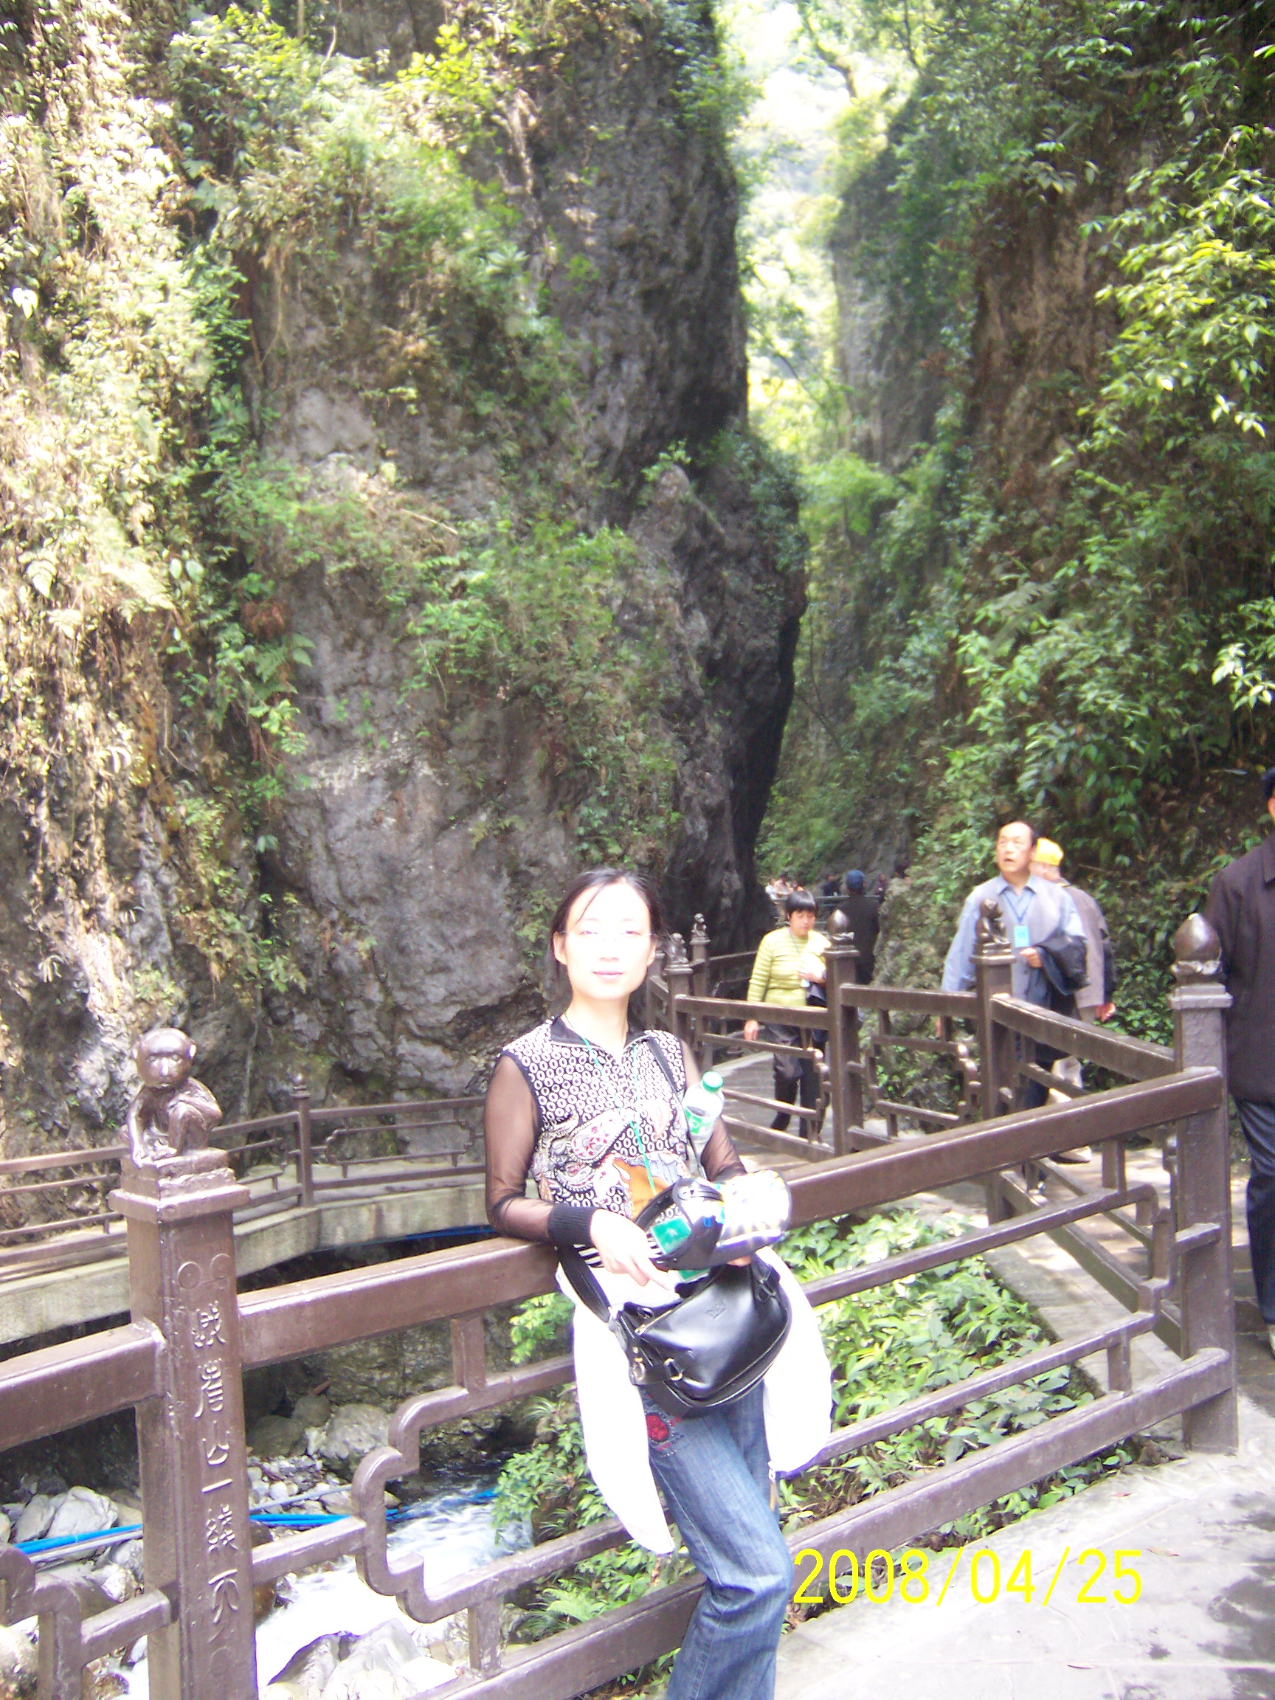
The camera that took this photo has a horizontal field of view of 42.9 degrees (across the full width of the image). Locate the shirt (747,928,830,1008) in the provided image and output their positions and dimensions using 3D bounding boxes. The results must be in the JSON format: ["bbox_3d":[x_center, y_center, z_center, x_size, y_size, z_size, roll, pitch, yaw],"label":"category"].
[{"bbox_3d":[0.881,0.694,9.350,0.470,0.510,0.280,-3,2,-16],"label":"shirt"}]

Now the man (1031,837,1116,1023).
[{"bbox_3d":[2.260,0.784,8.500,0.430,1.670,0.470,0,3,44],"label":"man"}]

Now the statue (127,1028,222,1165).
[{"bbox_3d":[-0.691,0.366,2.420,0.112,0.192,0.115,-2,2,6],"label":"statue"}]

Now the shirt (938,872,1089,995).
[{"bbox_3d":[1.642,0.409,7.080,0.620,0.640,0.340,-2,2,5],"label":"shirt"}]

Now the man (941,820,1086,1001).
[{"bbox_3d":[1.666,0.703,7.120,0.630,1.660,0.440,-2,2,5],"label":"man"}]

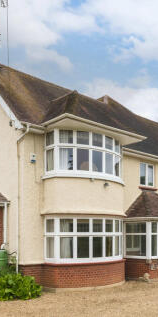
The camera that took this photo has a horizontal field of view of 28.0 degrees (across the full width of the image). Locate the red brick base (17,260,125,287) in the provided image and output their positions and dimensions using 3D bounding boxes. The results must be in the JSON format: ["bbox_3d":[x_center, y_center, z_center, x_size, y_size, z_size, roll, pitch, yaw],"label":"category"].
[{"bbox_3d":[0.197,4.101,11.325,4.470,0.768,1.350,5,-8,-40],"label":"red brick base"}]

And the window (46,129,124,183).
[{"bbox_3d":[0.280,-0.070,10.850,2.950,1.520,0.900,4,-6,-39],"label":"window"}]

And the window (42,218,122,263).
[{"bbox_3d":[0.492,2.949,11.611,3.450,1.527,1.200,5,-8,-40],"label":"window"}]

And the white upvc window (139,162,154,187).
[{"bbox_3d":[3.185,0.808,14.785,1.070,1.020,0.120,5,-8,-40],"label":"white upvc window"}]

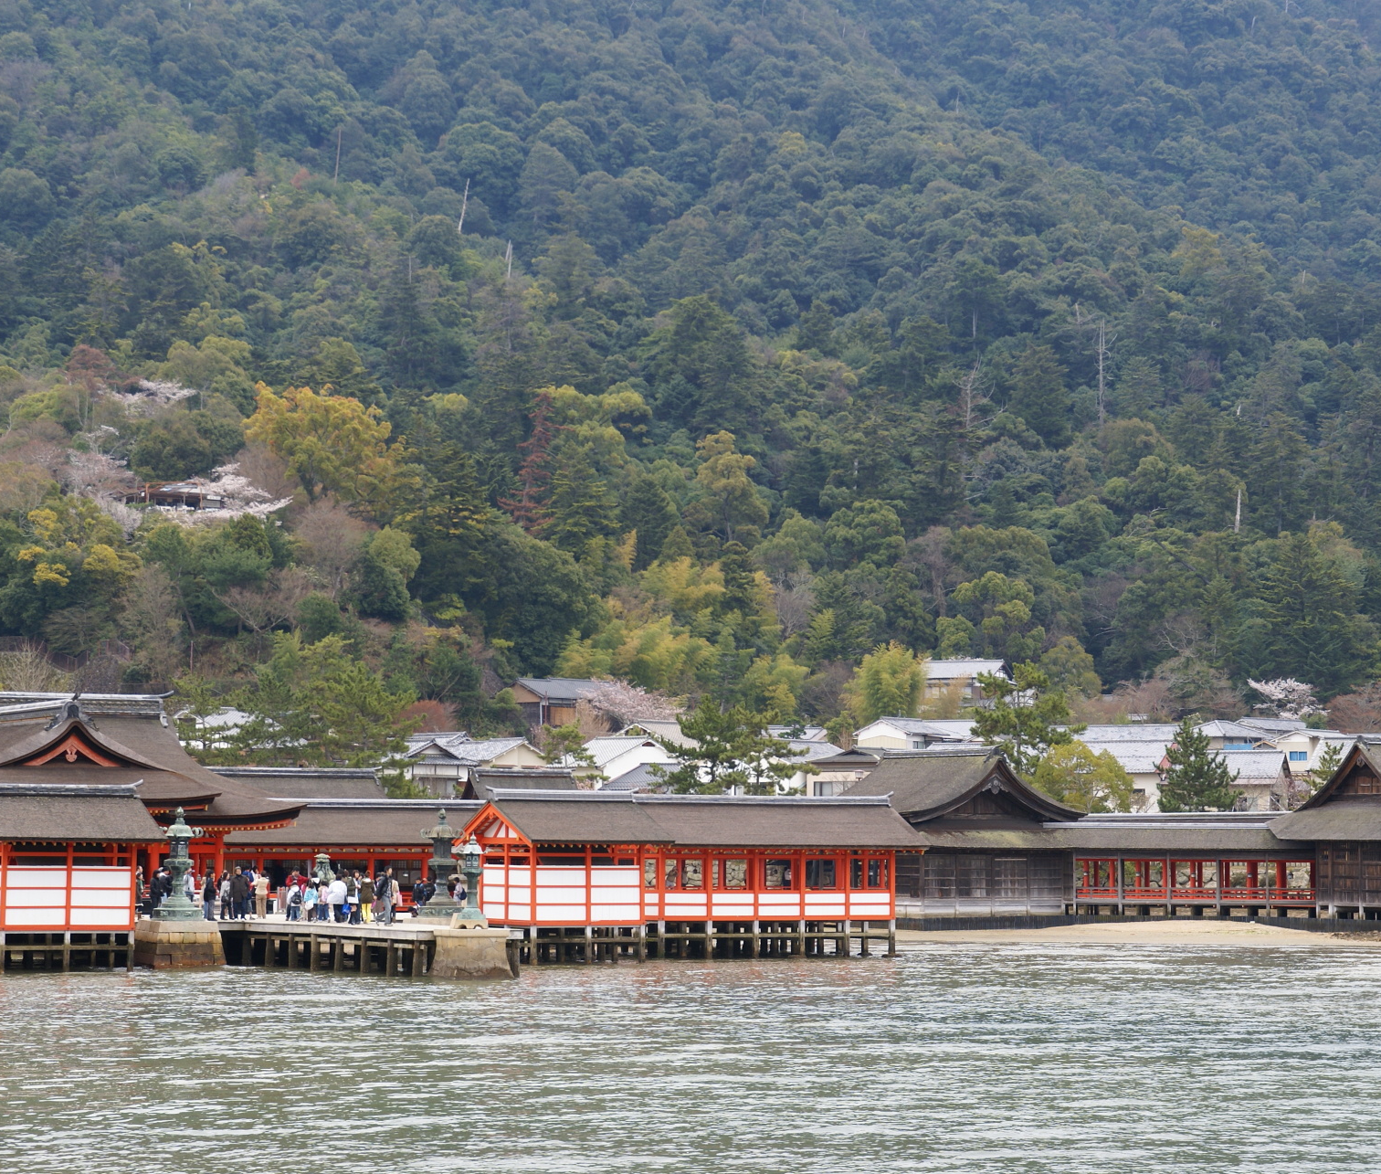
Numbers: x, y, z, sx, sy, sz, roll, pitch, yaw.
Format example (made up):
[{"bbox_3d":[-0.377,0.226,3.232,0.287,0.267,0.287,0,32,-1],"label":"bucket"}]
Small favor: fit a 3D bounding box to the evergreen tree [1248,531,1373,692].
[{"bbox_3d":[65.884,2.775,390.000,13.200,18.000,12.800,0,-4,0],"label":"evergreen tree"}]

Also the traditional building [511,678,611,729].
[{"bbox_3d":[-11.746,10.529,325.000,8.800,5.000,6.500,3,-5,-38],"label":"traditional building"}]

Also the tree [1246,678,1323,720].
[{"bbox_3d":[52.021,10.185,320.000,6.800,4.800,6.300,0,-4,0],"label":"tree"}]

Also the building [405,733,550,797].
[{"bbox_3d":[-16.018,15.034,275.000,10.900,8.200,9.500,0,-4,0],"label":"building"}]

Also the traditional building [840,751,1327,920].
[{"bbox_3d":[16.849,10.611,157.000,18.700,7.300,11.000,1,-4,-11],"label":"traditional building"}]

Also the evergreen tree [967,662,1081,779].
[{"bbox_3d":[18.775,9.748,205.000,6.400,10.800,6.200,0,-4,0],"label":"evergreen tree"}]

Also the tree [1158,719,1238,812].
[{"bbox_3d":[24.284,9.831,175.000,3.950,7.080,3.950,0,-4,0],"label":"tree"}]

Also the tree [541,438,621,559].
[{"bbox_3d":[-12.893,-9.630,425.000,9.070,14.800,9.070,0,-4,0],"label":"tree"}]

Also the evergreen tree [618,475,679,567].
[{"bbox_3d":[-4.888,-7.169,435.000,7.010,12.380,7.010,0,-4,0],"label":"evergreen tree"}]

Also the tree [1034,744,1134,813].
[{"bbox_3d":[18.263,10.243,172.000,5.220,5.800,5.220,0,-4,0],"label":"tree"}]

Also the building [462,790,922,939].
[{"bbox_3d":[0.146,8.502,111.990,13.700,4.400,6.000,2,-5,-27],"label":"building"}]

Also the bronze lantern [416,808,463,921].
[{"bbox_3d":[-7.998,8.863,117.000,1.500,3.500,1.500,3,-5,-28],"label":"bronze lantern"}]

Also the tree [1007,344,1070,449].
[{"bbox_3d":[52.425,-27.912,550.000,9.480,17.510,9.480,0,-4,0],"label":"tree"}]

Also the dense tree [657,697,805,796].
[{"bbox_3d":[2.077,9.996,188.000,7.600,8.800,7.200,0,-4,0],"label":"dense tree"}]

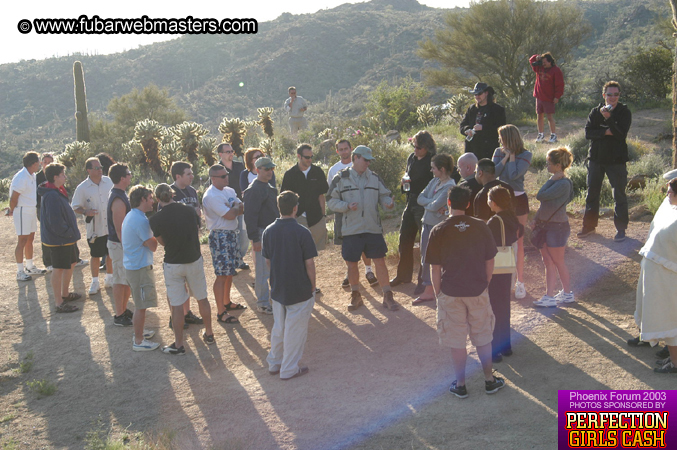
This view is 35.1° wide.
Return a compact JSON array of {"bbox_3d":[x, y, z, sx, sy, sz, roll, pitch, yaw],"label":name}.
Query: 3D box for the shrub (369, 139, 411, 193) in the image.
[{"bbox_3d":[0.756,-0.840,16.200,0.800,0.880,0.800,0,7,0],"label":"shrub"}]

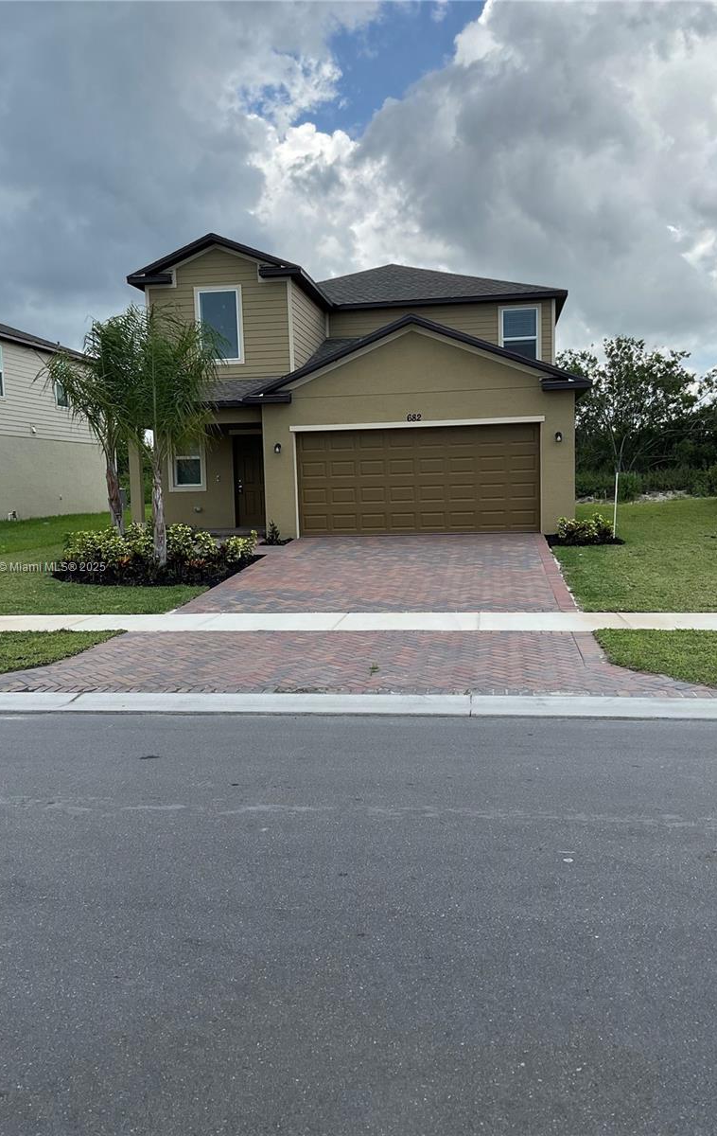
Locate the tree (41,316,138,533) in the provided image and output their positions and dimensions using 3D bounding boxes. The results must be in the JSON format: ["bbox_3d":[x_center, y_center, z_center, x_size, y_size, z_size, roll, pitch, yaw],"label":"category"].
[{"bbox_3d":[-4.730,-2.343,17.198,1.950,4.302,1.900,-1,5,10],"label":"tree"}]

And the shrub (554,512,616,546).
[{"bbox_3d":[4.139,-0.738,17.372,1.150,0.562,0.650,-1,5,10],"label":"shrub"}]

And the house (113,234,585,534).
[{"bbox_3d":[0.778,-5.009,25.898,9.701,7.512,15.124,-1,5,10],"label":"house"}]

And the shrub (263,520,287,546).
[{"bbox_3d":[-1.651,-0.704,18.759,0.460,0.476,0.460,-1,5,10],"label":"shrub"}]

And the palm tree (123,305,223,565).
[{"bbox_3d":[-3.140,-2.231,16.231,1.800,4.397,1.800,-1,5,10],"label":"palm tree"}]

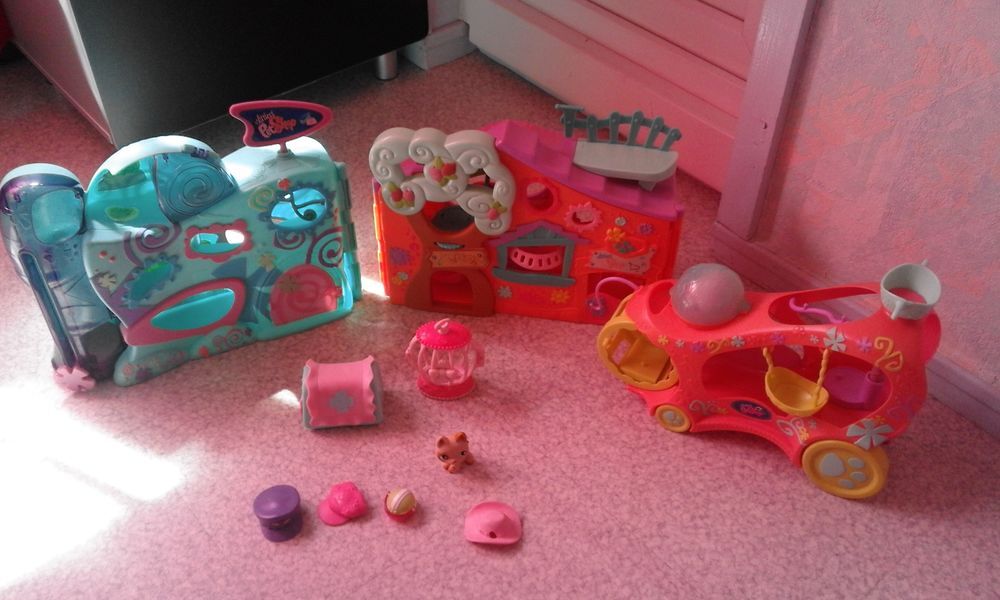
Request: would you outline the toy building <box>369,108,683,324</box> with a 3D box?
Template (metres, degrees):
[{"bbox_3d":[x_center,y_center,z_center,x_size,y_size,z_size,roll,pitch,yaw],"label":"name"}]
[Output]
[{"bbox_3d":[0.031,-0.089,0.904,0.318,0.239,0.098,6,40,6],"label":"toy building"}]

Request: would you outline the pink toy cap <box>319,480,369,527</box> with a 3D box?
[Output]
[{"bbox_3d":[-0.141,0.178,0.749,0.045,0.024,0.035,-23,45,-25],"label":"pink toy cap"}]

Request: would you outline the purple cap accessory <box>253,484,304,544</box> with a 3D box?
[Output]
[{"bbox_3d":[-0.195,0.187,0.733,0.038,0.029,0.040,-15,42,-18],"label":"purple cap accessory"}]

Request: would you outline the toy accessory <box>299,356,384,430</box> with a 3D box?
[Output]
[{"bbox_3d":[-0.158,0.092,0.830,0.076,0.050,0.044,-5,40,-7],"label":"toy accessory"}]

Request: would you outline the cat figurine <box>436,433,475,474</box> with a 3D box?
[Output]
[{"bbox_3d":[-0.042,0.143,0.780,0.030,0.039,0.036,4,40,4],"label":"cat figurine"}]

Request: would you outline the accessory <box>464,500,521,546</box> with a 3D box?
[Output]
[{"bbox_3d":[-0.006,0.196,0.733,0.049,0.020,0.035,-13,42,-16],"label":"accessory"}]

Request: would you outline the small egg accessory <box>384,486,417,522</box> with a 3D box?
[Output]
[{"bbox_3d":[-0.088,0.182,0.743,0.029,0.027,0.029,0,40,0],"label":"small egg accessory"}]

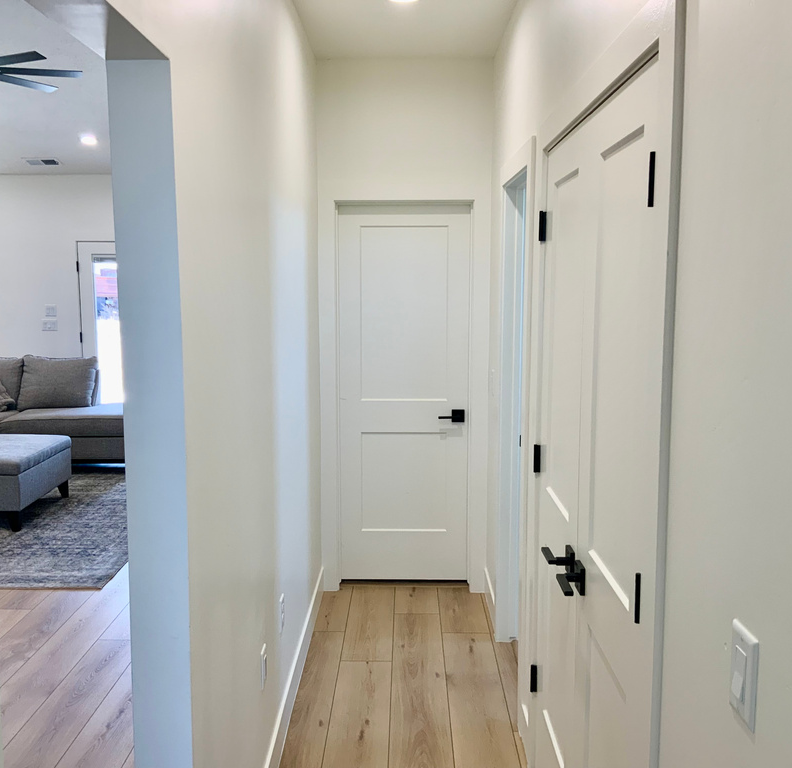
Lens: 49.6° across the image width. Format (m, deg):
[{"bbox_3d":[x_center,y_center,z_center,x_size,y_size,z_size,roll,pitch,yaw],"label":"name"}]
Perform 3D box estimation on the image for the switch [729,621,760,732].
[{"bbox_3d":[0.437,0.367,1.080,0.009,0.115,0.070,0,7,1],"label":"switch"}]

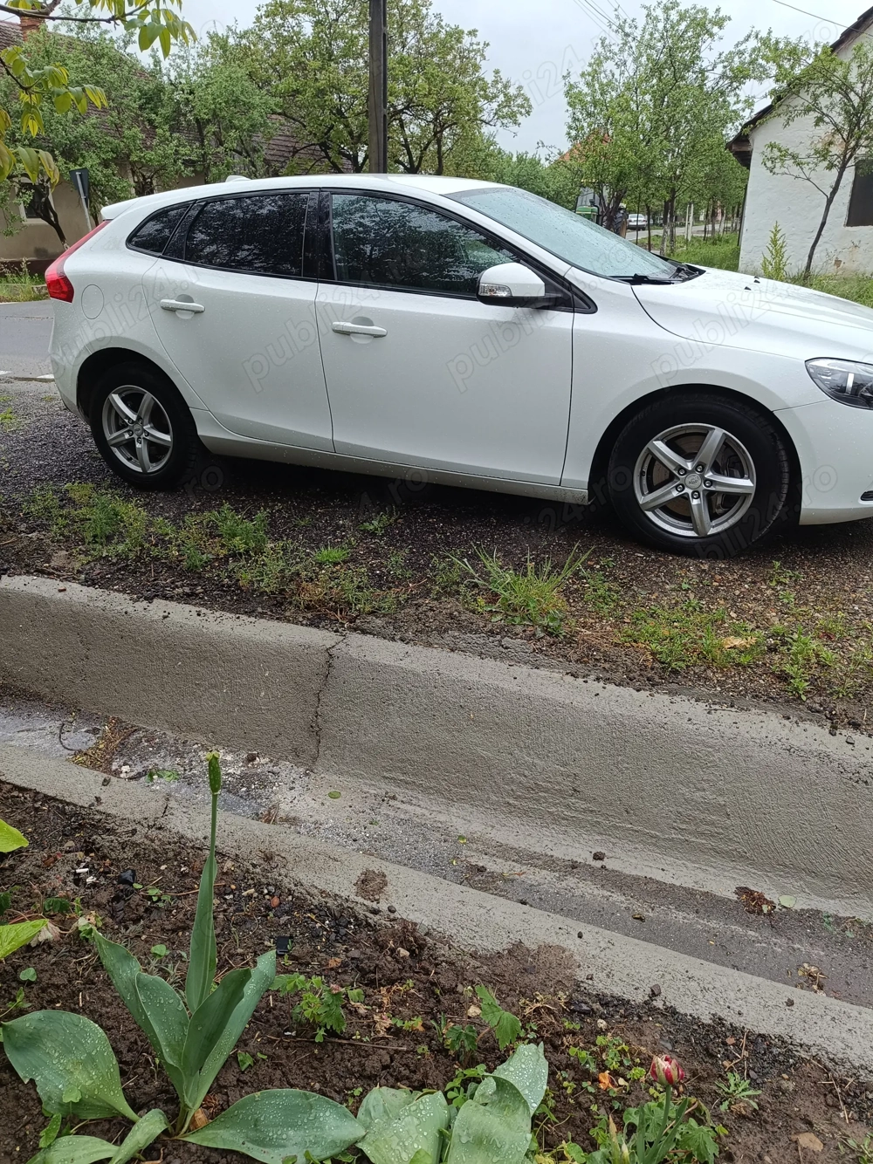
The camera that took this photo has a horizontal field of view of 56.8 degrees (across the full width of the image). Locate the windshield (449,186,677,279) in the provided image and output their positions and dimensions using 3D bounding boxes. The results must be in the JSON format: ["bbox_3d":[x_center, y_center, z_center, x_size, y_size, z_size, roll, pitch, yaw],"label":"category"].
[{"bbox_3d":[0.672,-1.563,3.630,0.940,0.140,1.400,31,32,10],"label":"windshield"}]

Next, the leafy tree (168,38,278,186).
[{"bbox_3d":[-5.747,-11.506,22.169,3.100,5.700,3.000,-7,25,-11],"label":"leafy tree"}]

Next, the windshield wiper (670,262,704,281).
[{"bbox_3d":[1.164,-1.453,3.774,0.100,0.070,0.680,7,24,18],"label":"windshield wiper"}]

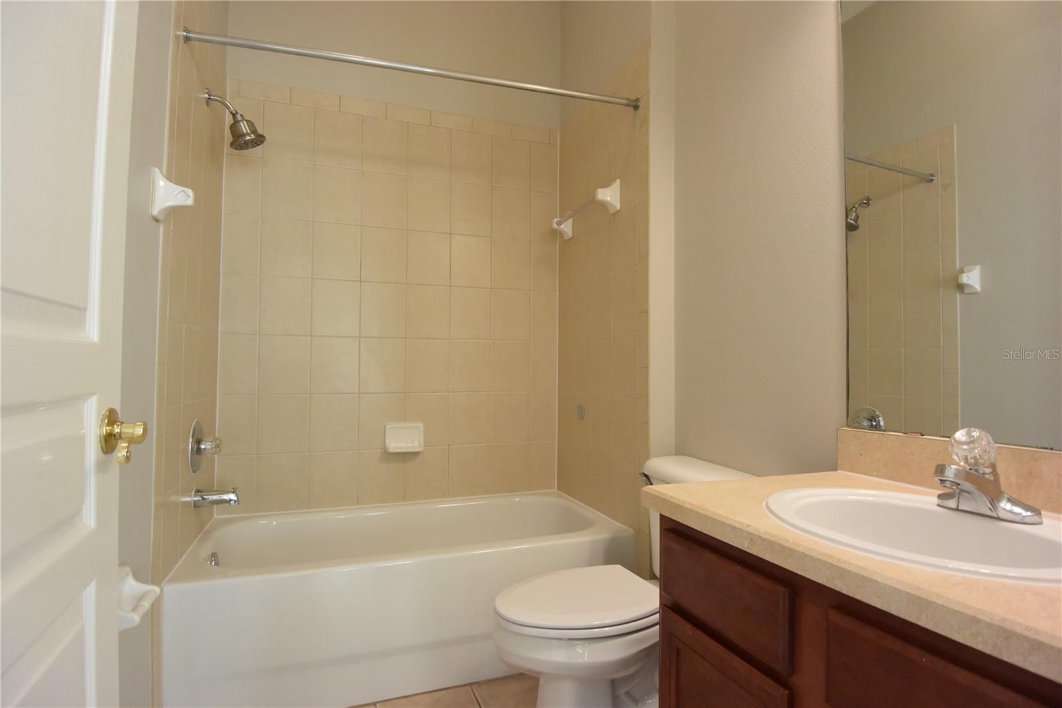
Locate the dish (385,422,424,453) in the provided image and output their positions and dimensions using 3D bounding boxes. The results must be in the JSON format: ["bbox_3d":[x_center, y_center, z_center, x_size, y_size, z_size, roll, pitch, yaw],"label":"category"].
[{"bbox_3d":[-0.565,0.376,2.384,0.168,0.124,0.062,1,-2,-20],"label":"dish"}]

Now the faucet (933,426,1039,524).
[{"bbox_3d":[0.715,0.194,0.872,0.160,0.142,0.145,1,-2,-20],"label":"faucet"}]

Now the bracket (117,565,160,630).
[{"bbox_3d":[-0.861,0.542,1.144,0.076,0.130,0.165,1,-2,-20],"label":"bracket"}]

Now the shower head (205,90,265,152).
[{"bbox_3d":[-1.057,-0.830,1.901,0.195,0.212,0.112,1,-2,-20],"label":"shower head"}]

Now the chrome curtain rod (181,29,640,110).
[{"bbox_3d":[-0.320,-0.946,1.795,1.504,0.050,0.050,1,-2,-15],"label":"chrome curtain rod"}]

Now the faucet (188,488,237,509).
[{"bbox_3d":[-1.082,0.490,1.826,0.138,0.067,0.060,1,-2,-20],"label":"faucet"}]

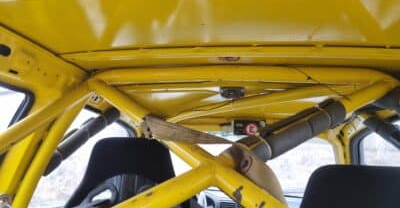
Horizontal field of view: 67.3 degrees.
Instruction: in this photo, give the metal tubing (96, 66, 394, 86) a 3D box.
[{"bbox_3d":[0.117,-0.085,0.900,0.885,0.056,0.048,0,-7,5],"label":"metal tubing"}]

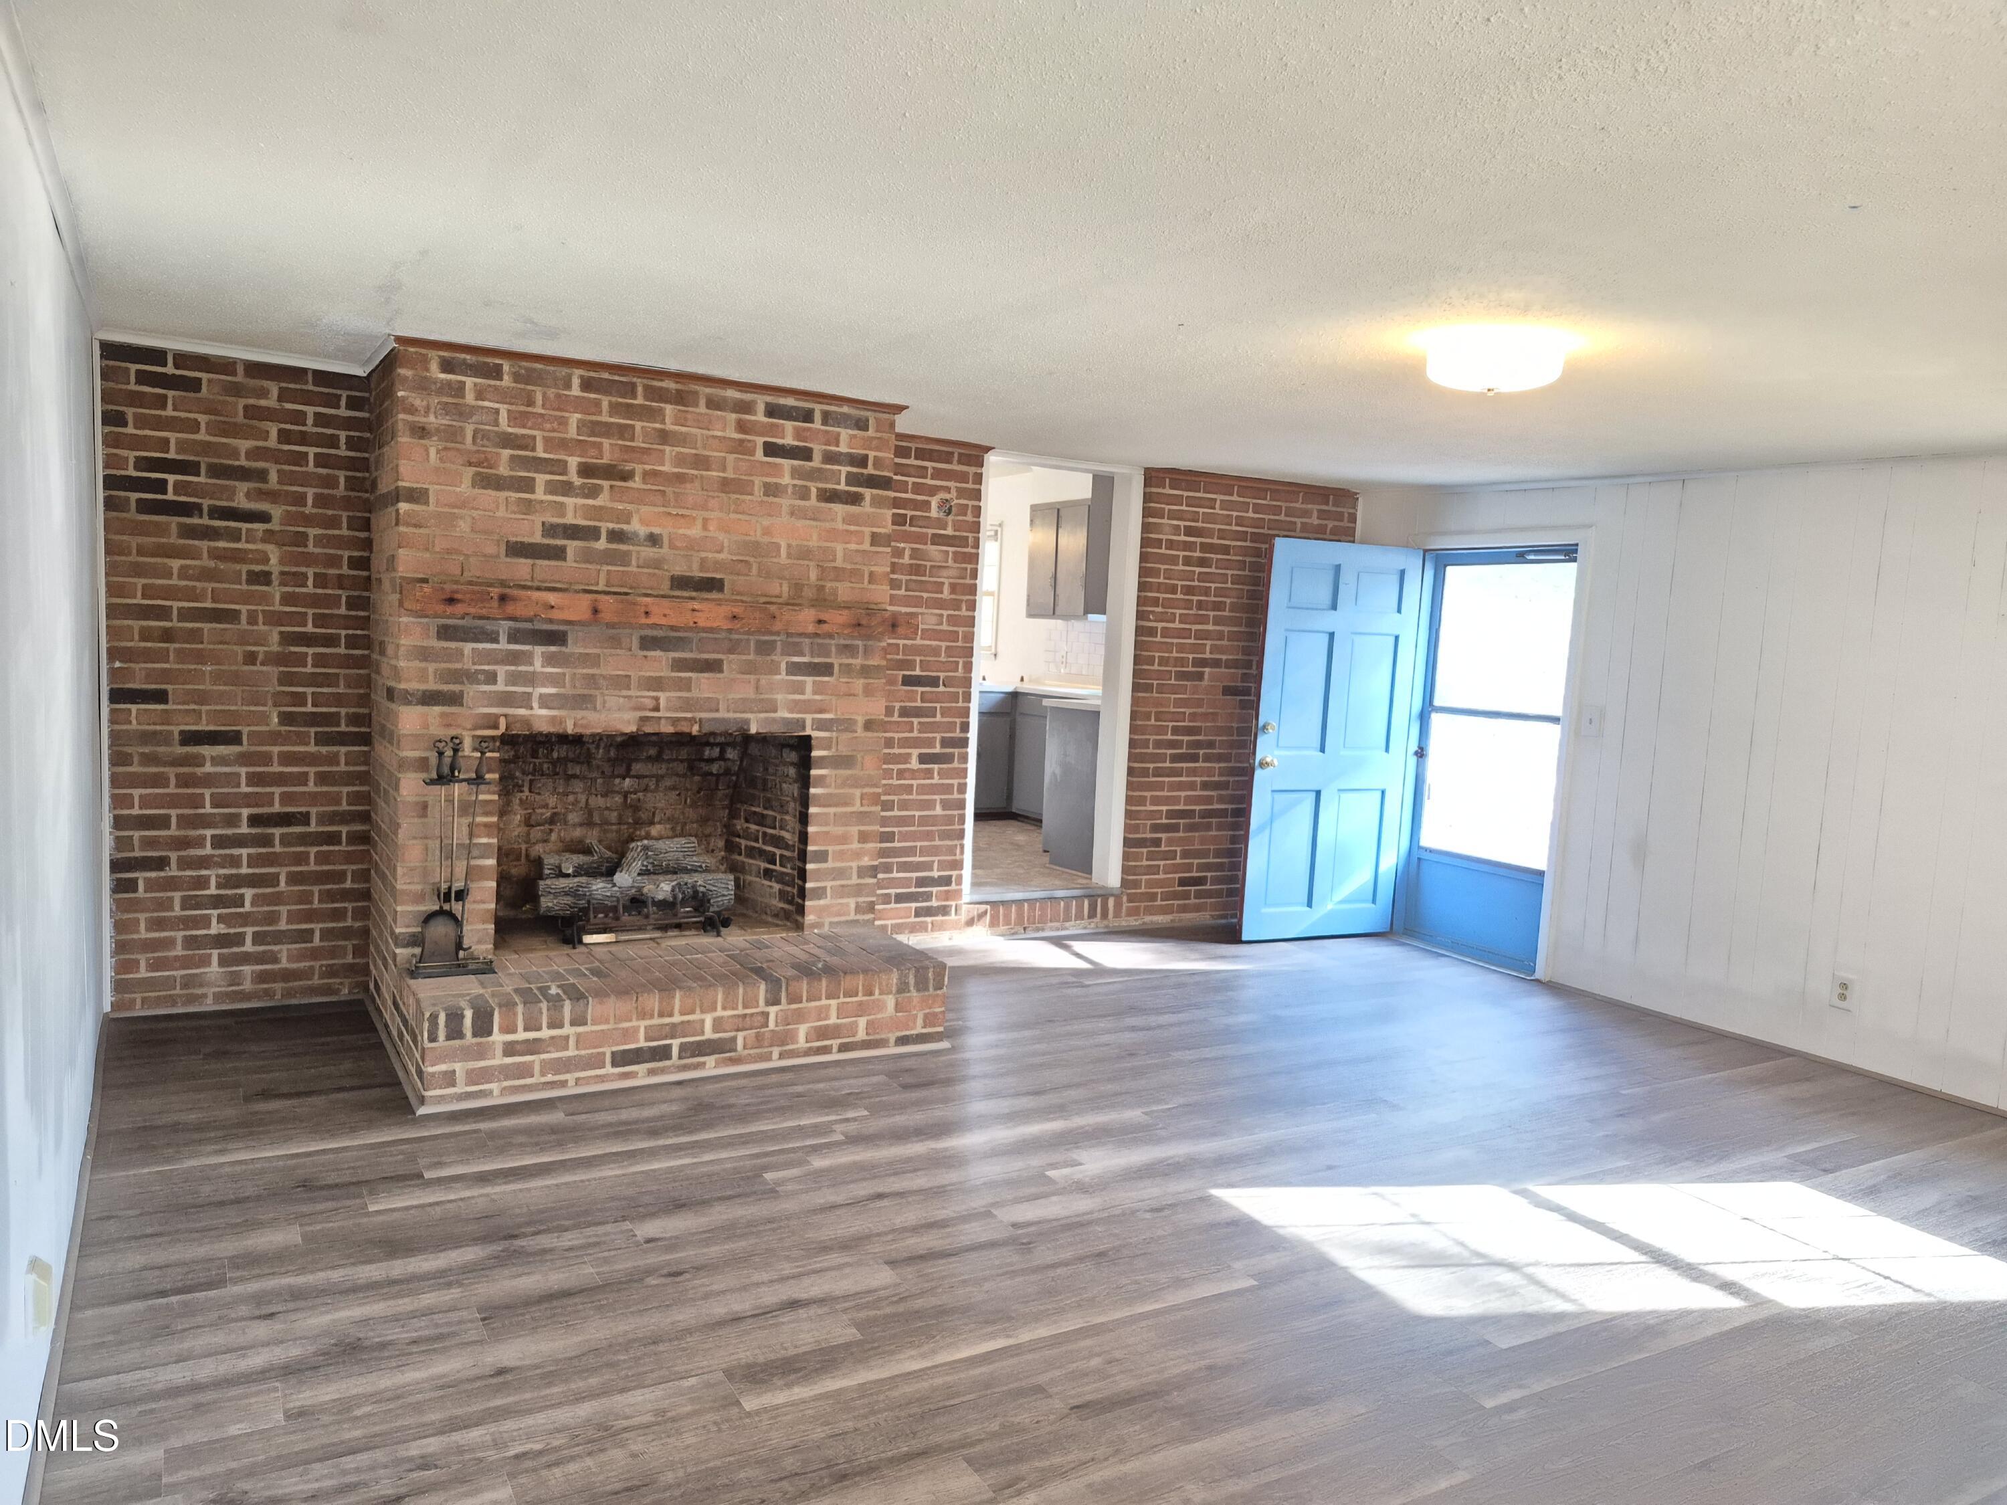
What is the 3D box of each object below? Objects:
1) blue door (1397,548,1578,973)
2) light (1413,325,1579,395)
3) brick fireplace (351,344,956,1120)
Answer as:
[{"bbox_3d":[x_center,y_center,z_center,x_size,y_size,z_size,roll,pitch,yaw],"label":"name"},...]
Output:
[{"bbox_3d":[2.443,0.011,6.722,0.150,2.059,0.909,0,6,-32],"label":"blue door"},{"bbox_3d":[1.306,-1.044,3.555,0.360,0.105,0.360,3,5,0],"label":"light"},{"bbox_3d":[-1.235,-0.173,4.862,1.796,2.357,1.273,0,6,-32],"label":"brick fireplace"}]

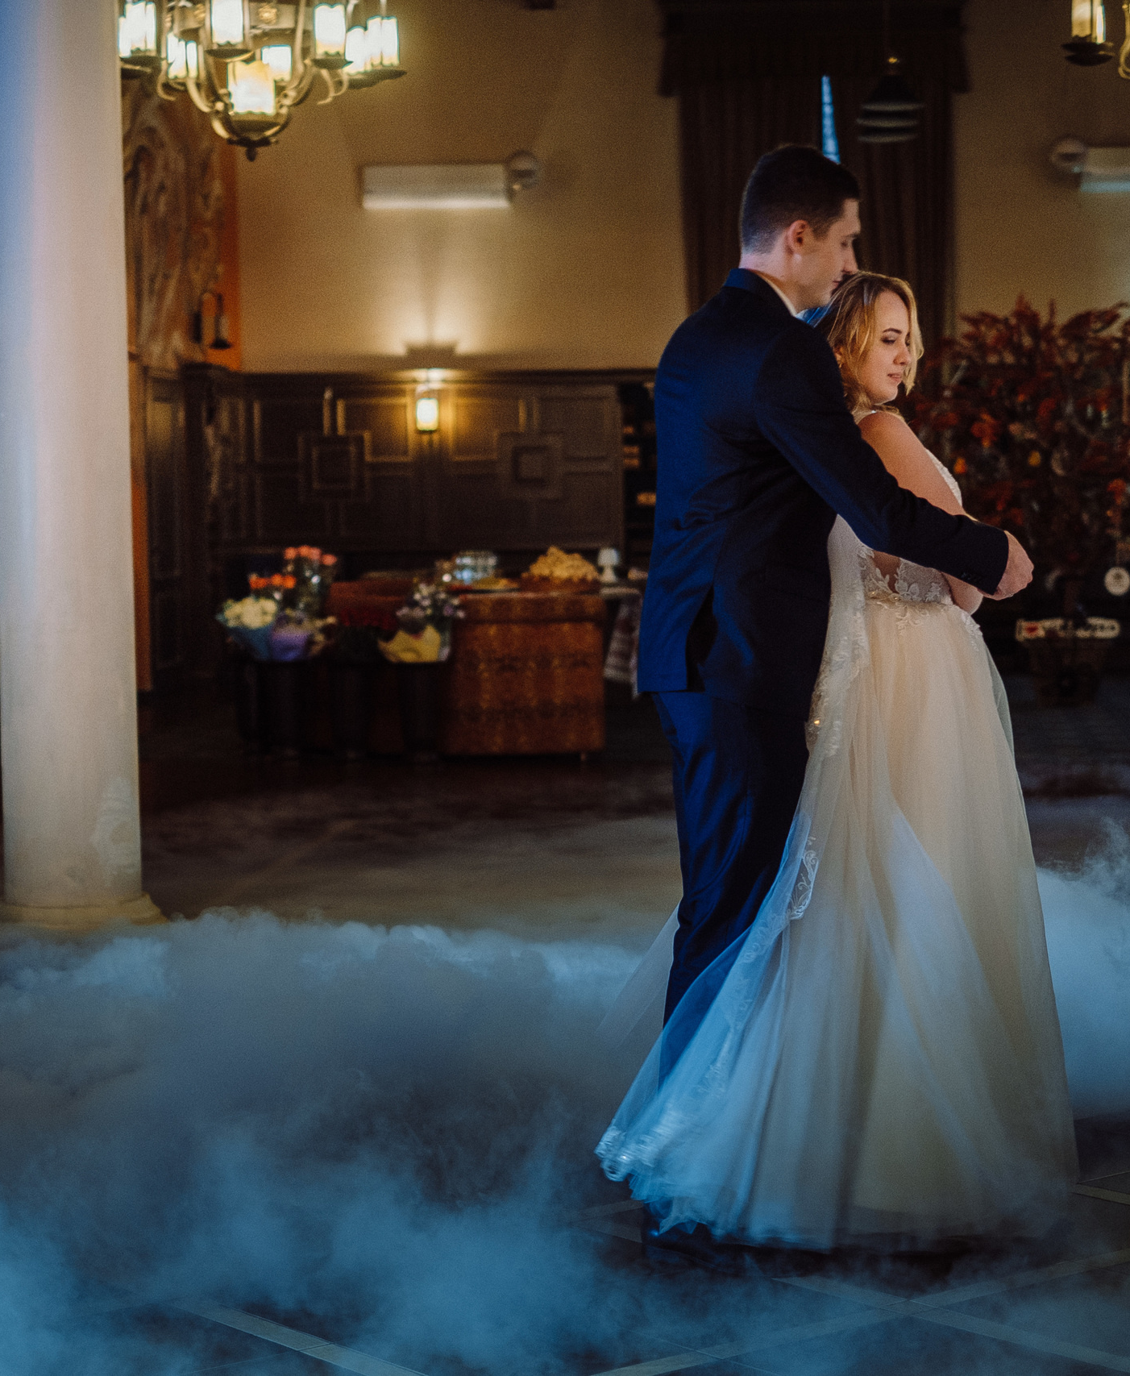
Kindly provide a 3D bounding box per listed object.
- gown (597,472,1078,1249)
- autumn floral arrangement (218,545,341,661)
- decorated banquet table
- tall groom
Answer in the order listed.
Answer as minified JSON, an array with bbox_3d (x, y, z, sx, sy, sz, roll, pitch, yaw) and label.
[{"bbox_3d":[0.469,0.235,5.250,0.780,1.310,0.760,-2,4,-18],"label":"gown"},{"bbox_3d":[-1.366,-0.390,14.500,0.580,0.550,0.480,-1,4,0],"label":"autumn floral arrangement"},{"bbox_3d":[-0.490,-0.086,15.000,1.380,0.770,0.950,-1,4,3],"label":"decorated banquet table"},{"bbox_3d":[0.454,-0.004,5.200,0.650,1.835,0.540,-2,4,-22],"label":"tall groom"}]

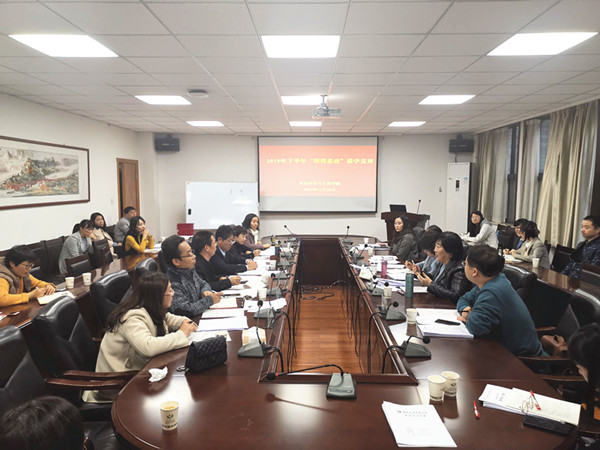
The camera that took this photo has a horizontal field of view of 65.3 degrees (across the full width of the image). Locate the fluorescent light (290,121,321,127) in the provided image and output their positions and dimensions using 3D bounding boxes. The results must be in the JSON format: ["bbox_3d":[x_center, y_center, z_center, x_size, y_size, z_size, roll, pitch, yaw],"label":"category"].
[{"bbox_3d":[0.110,-1.826,8.359,0.590,0.050,0.590,0,5,1],"label":"fluorescent light"}]

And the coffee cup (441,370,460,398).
[{"bbox_3d":[0.665,0.704,2.055,0.074,0.088,0.074,0,5,1],"label":"coffee cup"}]

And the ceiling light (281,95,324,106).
[{"bbox_3d":[0.061,-1.607,5.981,0.590,0.060,0.590,0,5,1],"label":"ceiling light"}]

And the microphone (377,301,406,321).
[{"bbox_3d":[0.642,0.577,3.202,0.180,0.115,0.125,0,5,1],"label":"microphone"}]

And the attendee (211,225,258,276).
[{"bbox_3d":[-0.750,0.610,4.992,0.680,1.240,0.520,1,5,8],"label":"attendee"}]

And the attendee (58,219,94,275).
[{"bbox_3d":[-2.771,0.511,5.932,0.750,1.195,0.580,1,5,13],"label":"attendee"}]

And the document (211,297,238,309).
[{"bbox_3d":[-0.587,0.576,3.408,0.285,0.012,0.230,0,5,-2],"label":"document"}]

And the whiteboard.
[{"bbox_3d":[-1.573,-0.398,9.640,1.470,0.970,0.050,0,5,1],"label":"whiteboard"}]

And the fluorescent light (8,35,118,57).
[{"bbox_3d":[-1.791,-1.386,3.618,0.590,0.050,0.590,0,5,1],"label":"fluorescent light"}]

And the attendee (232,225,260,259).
[{"bbox_3d":[-0.755,0.551,5.709,0.700,1.165,0.520,0,5,-2],"label":"attendee"}]

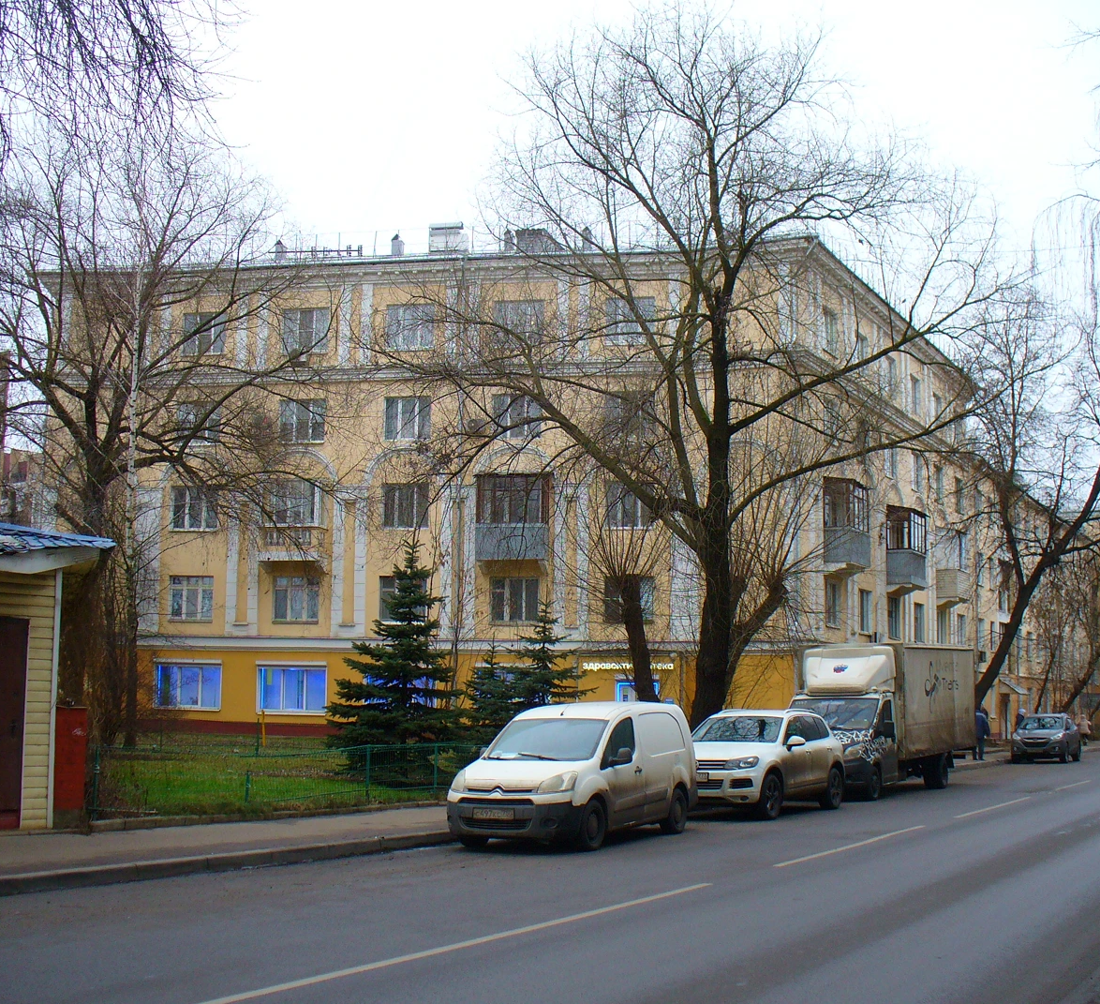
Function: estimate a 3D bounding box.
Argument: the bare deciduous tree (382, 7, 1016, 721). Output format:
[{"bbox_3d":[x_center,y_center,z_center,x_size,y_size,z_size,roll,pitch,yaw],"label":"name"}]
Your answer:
[{"bbox_3d":[3.633,-3.104,34.766,14.800,18.940,13.000,0,-8,6],"label":"bare deciduous tree"}]

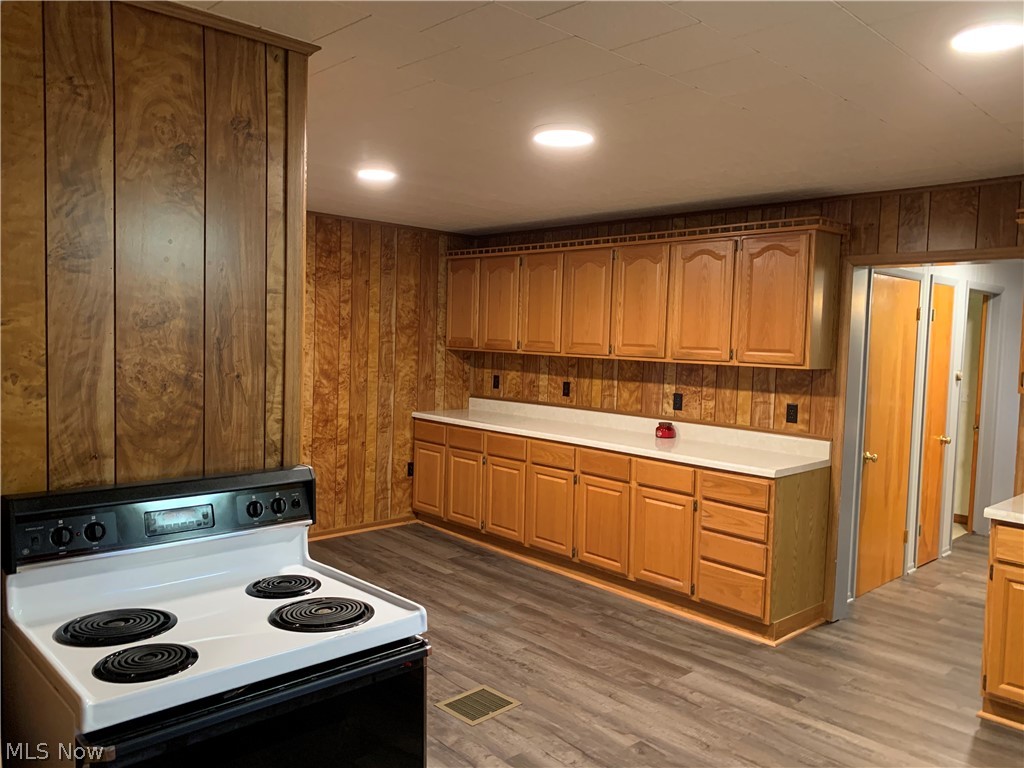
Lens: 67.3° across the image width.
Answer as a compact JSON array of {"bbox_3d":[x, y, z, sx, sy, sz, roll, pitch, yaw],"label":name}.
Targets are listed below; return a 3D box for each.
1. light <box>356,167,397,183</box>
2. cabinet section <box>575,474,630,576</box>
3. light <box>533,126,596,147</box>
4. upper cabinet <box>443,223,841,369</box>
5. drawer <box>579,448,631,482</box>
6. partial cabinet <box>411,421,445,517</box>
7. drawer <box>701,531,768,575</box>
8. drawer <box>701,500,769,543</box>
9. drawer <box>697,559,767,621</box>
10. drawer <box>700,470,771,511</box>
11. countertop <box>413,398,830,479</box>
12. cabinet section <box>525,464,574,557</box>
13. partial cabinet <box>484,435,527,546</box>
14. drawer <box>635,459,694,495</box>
[{"bbox_3d":[-0.691,-1.052,3.905,0.220,0.035,0.220,1,4,0],"label":"light"},{"bbox_3d":[0.575,0.867,4.774,0.030,0.563,0.411,-2,5,-42],"label":"cabinet section"},{"bbox_3d":[0.206,-0.971,3.064,0.230,0.035,0.230,1,4,0],"label":"light"},{"bbox_3d":[0.630,-0.575,5.295,0.325,0.779,3.143,-2,6,-43],"label":"upper cabinet"},{"bbox_3d":[0.717,0.494,4.868,0.400,0.150,0.399,-2,6,-43],"label":"drawer"},{"bbox_3d":[-0.428,0.660,6.278,0.623,0.769,0.438,-2,6,-43],"label":"partial cabinet"},{"bbox_3d":[1.340,0.889,4.241,0.450,0.150,0.395,-2,5,-42],"label":"drawer"},{"bbox_3d":[1.321,0.724,4.224,0.400,0.145,0.402,-2,6,-43],"label":"drawer"},{"bbox_3d":[1.337,1.087,4.253,0.450,0.221,0.390,-2,5,-42],"label":"drawer"},{"bbox_3d":[1.325,0.562,4.213,0.400,0.153,0.407,-2,6,-43],"label":"drawer"},{"bbox_3d":[0.490,0.296,5.283,0.610,0.142,3.200,-2,5,-42],"label":"countertop"},{"bbox_3d":[0.267,0.834,5.092,0.025,0.557,0.404,-2,6,-43],"label":"cabinet section"},{"bbox_3d":[0.169,0.723,5.646,0.604,0.745,0.450,-2,5,-42],"label":"partial cabinet"},{"bbox_3d":[1.039,0.530,4.559,0.450,0.150,0.402,-2,5,-42],"label":"drawer"}]

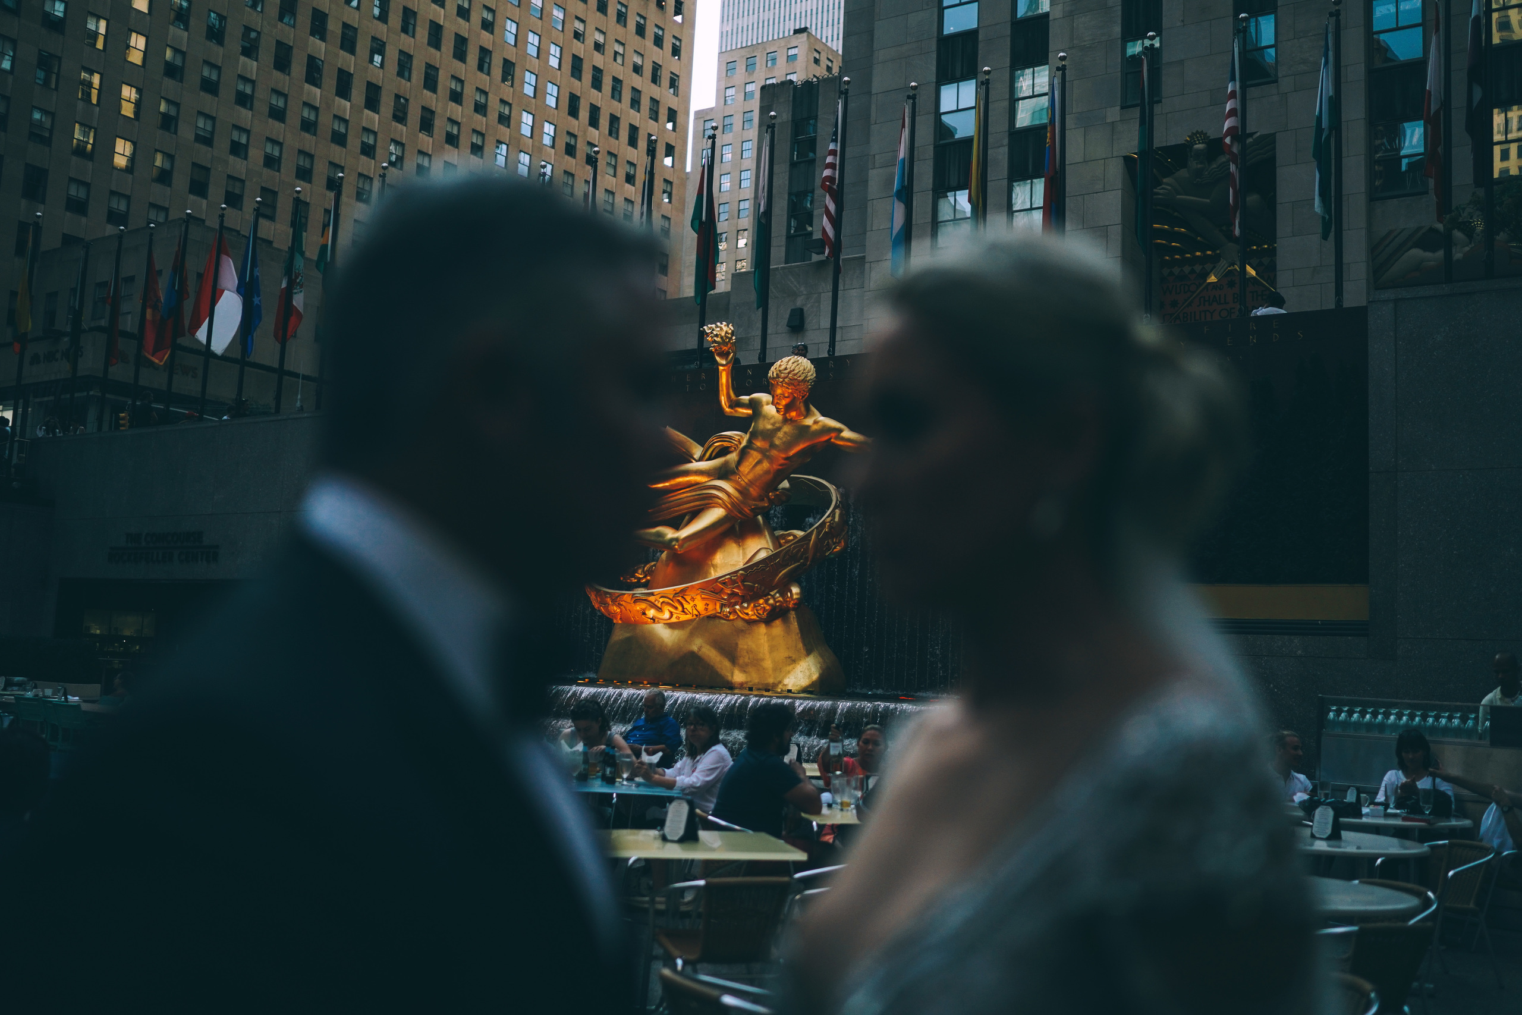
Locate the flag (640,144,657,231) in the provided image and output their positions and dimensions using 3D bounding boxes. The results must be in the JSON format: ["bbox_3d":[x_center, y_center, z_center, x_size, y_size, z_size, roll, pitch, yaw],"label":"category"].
[{"bbox_3d":[-2.152,-5.030,27.299,0.440,3.030,0.400,4,-7,-5],"label":"flag"}]

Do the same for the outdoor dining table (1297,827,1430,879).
[{"bbox_3d":[2.730,1.980,7.160,0.950,0.740,0.950,-2,-7,33],"label":"outdoor dining table"}]

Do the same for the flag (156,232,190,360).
[{"bbox_3d":[-12.983,-4.719,32.736,0.350,2.900,0.550,-2,-7,33],"label":"flag"}]

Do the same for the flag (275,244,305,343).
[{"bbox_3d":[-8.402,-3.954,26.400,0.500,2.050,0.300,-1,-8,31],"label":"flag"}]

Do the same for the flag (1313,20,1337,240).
[{"bbox_3d":[7.726,-5.171,20.280,0.450,3.129,0.400,0,-7,21],"label":"flag"}]

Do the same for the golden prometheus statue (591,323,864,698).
[{"bbox_3d":[-0.408,-0.043,21.600,3.950,5.350,2.800,-1,-7,27],"label":"golden prometheus statue"}]

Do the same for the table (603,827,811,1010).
[{"bbox_3d":[-0.360,1.832,6.487,0.900,0.740,0.820,4,-7,-14],"label":"table"}]

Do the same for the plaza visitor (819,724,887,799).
[{"bbox_3d":[0.648,1.991,9.236,0.600,1.240,0.820,1,-7,14],"label":"plaza visitor"}]

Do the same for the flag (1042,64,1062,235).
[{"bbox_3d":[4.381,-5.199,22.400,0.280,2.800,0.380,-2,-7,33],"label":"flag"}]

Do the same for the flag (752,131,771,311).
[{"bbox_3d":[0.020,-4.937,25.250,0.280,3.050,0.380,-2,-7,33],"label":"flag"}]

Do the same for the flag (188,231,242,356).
[{"bbox_3d":[-12.043,-4.776,32.700,1.150,2.975,0.550,5,-7,-21],"label":"flag"}]

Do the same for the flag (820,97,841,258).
[{"bbox_3d":[1.072,-5.081,22.800,0.360,2.508,0.300,-1,-8,31],"label":"flag"}]

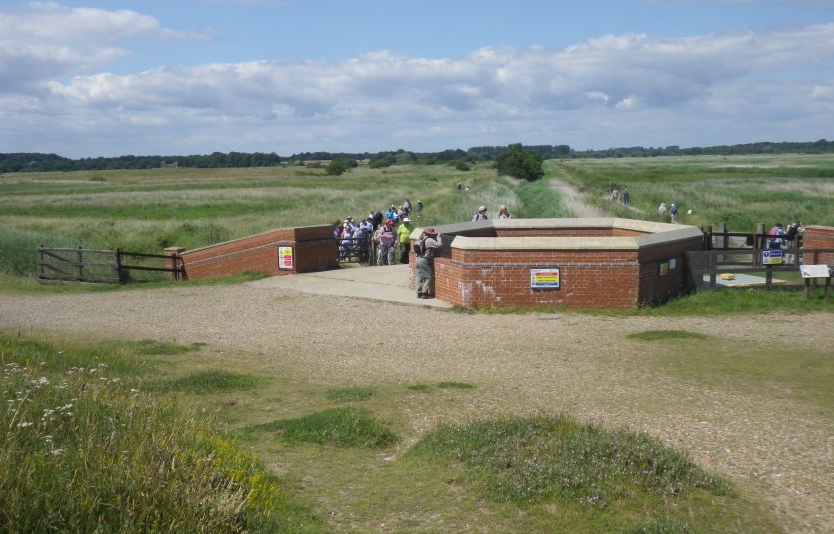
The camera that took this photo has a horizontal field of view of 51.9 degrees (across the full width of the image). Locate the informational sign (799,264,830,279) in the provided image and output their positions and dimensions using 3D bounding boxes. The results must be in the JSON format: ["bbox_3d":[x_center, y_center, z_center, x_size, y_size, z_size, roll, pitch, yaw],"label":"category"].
[{"bbox_3d":[8.838,0.104,19.000,0.600,0.330,0.040,0,-29,6],"label":"informational sign"}]

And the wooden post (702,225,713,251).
[{"bbox_3d":[8.366,-0.579,24.673,0.200,1.219,0.200,3,8,28],"label":"wooden post"}]

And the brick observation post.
[{"bbox_3d":[3.405,-0.230,21.571,7.350,1.561,6.500,0,7,10],"label":"brick observation post"}]

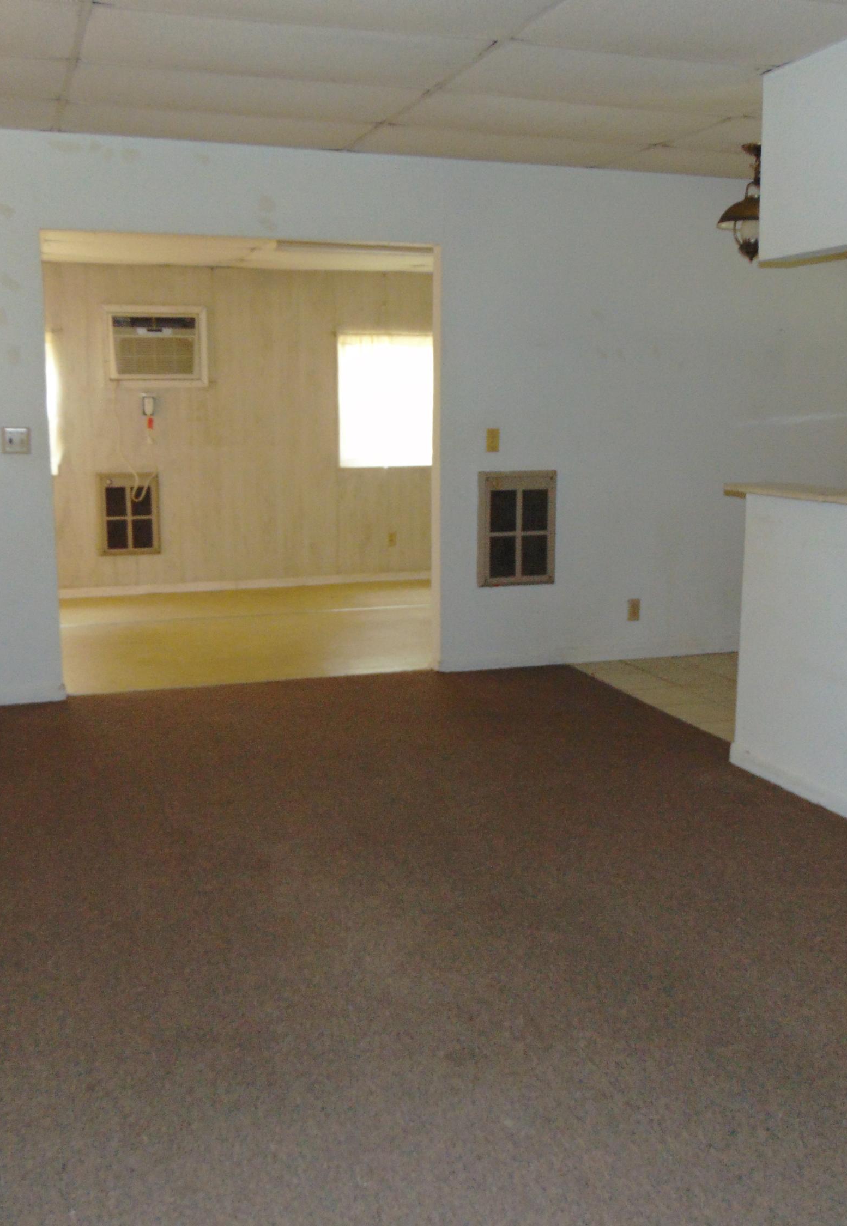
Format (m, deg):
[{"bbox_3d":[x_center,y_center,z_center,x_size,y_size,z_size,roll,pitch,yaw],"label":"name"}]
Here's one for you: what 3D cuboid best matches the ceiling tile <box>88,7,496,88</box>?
[{"bbox_3d":[-0.443,-1.755,3.673,1.209,0.025,0.596,-4,11,-19],"label":"ceiling tile"}]

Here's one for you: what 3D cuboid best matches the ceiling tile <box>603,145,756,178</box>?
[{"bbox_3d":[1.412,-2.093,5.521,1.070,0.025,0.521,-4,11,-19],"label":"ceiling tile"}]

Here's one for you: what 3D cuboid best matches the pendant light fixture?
[{"bbox_3d":[1.439,-1.779,5.145,0.320,0.479,0.320,-4,11,-19],"label":"pendant light fixture"}]

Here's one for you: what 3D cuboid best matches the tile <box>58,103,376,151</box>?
[{"bbox_3d":[-0.826,-1.953,4.755,1.209,0.025,0.521,-4,11,-19],"label":"tile"}]

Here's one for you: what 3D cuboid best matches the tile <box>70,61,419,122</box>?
[{"bbox_3d":[-0.641,-1.858,4.231,1.209,0.025,0.596,-4,11,-19],"label":"tile"}]

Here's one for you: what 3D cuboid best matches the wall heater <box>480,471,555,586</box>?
[{"bbox_3d":[0.457,-0.408,5.753,0.390,0.550,0.040,-4,11,-19],"label":"wall heater"}]

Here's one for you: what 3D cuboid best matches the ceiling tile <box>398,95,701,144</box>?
[{"bbox_3d":[0.511,-1.929,4.625,1.209,0.025,0.596,-4,11,-19],"label":"ceiling tile"}]

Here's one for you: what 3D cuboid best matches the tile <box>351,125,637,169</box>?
[{"bbox_3d":[0.326,-2.025,5.149,1.209,0.025,0.521,-4,11,-19],"label":"tile"}]

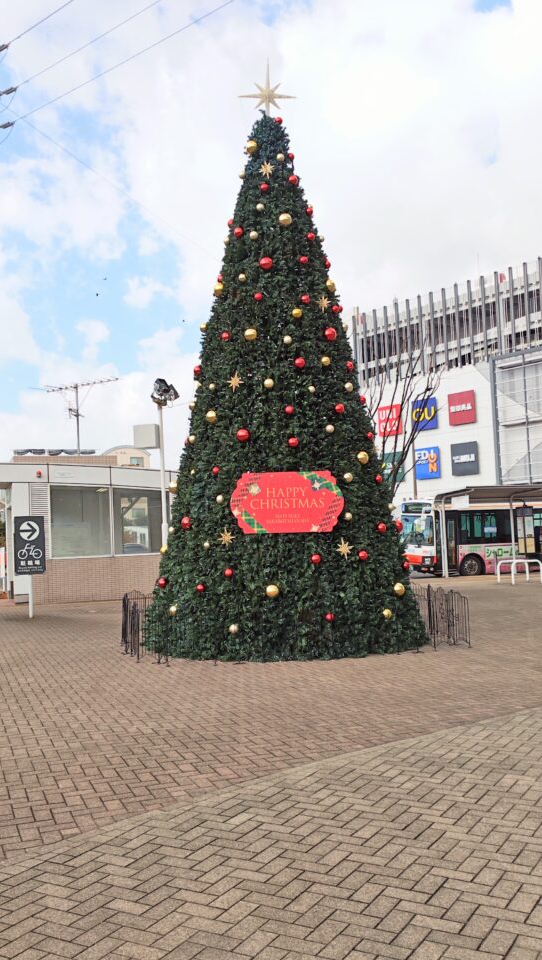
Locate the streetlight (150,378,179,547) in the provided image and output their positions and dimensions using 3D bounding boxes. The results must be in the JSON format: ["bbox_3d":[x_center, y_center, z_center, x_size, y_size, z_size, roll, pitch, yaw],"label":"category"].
[{"bbox_3d":[-2.196,0.300,18.260,0.600,5.000,0.500,-3,-4,11],"label":"streetlight"}]

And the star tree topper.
[{"bbox_3d":[-0.054,-6.080,13.170,0.910,0.930,0.150,-2,-4,-5],"label":"star tree topper"}]

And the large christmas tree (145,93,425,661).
[{"bbox_3d":[0.070,-1.660,12.870,4.100,8.100,4.100,-2,-4,0],"label":"large christmas tree"}]

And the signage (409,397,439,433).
[{"bbox_3d":[16.240,-6.930,90.000,0.300,3.200,3.200,1,-5,-41],"label":"signage"}]

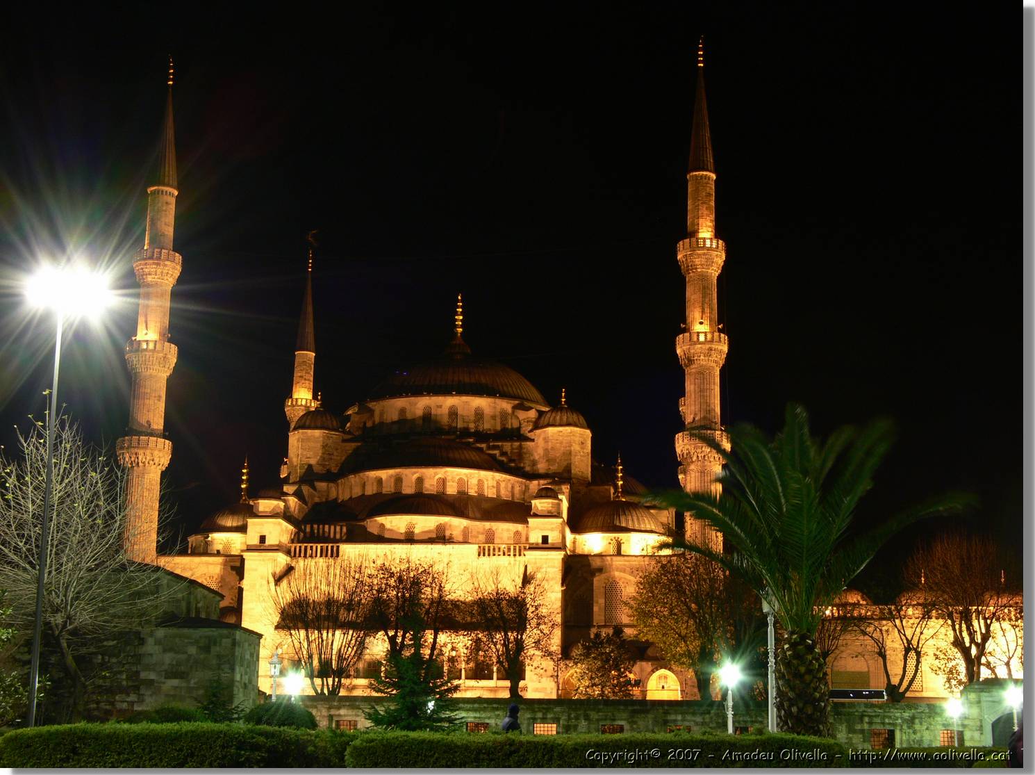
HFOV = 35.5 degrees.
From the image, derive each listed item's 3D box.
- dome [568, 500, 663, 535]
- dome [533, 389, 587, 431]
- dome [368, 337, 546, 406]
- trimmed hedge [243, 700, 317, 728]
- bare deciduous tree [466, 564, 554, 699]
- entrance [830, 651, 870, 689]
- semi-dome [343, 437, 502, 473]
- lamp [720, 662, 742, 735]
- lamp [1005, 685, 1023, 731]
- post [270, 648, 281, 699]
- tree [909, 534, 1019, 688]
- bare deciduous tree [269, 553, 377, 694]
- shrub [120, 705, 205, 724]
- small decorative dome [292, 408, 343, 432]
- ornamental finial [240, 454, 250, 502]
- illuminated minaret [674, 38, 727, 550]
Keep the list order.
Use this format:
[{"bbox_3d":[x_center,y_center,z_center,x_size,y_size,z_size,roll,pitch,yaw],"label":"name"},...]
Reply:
[{"bbox_3d":[10.656,13.761,169.427,10.600,4.400,10.600,-1,-14,6],"label":"dome"},{"bbox_3d":[5.293,2.637,188.979,6.700,5.081,6.700,-1,-14,6],"label":"dome"},{"bbox_3d":[-7.544,-1.967,206.387,23.200,9.124,23.200,-1,-14,6],"label":"dome"},{"bbox_3d":[-5.480,8.015,37.146,1.800,1.647,1.750,-1,-14,6],"label":"trimmed hedge"},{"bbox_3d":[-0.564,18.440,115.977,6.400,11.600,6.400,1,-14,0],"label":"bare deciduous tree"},{"bbox_3d":[32.962,28.152,160.125,4.032,4.060,1.000,-1,-14,6],"label":"entrance"},{"bbox_3d":[-8.400,6.962,172.184,20.000,6.000,10.500,-1,-14,6],"label":"semi-dome"},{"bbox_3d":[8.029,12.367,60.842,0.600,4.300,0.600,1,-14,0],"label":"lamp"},{"bbox_3d":[23.602,16.161,76.441,0.580,4.300,0.580,1,-14,0],"label":"lamp"},{"bbox_3d":[-10.065,12.976,66.809,0.550,4.300,0.550,1,-14,0],"label":"post"},{"bbox_3d":[30.977,16.711,111.367,7.900,13.400,7.900,1,-14,0],"label":"tree"},{"bbox_3d":[-15.318,19.267,127.058,8.500,12.392,8.000,-1,-14,6],"label":"bare deciduous tree"},{"bbox_3d":[-9.066,8.820,41.054,2.200,1.500,1.900,1,-14,0],"label":"shrub"},{"bbox_3d":[-23.451,3.884,191.580,6.200,3.066,6.200,-1,-14,6],"label":"small decorative dome"},{"bbox_3d":[-30.936,10.332,183.737,0.950,5.453,0.950,-1,-14,6],"label":"ornamental finial"},{"bbox_3d":[18.107,-1.393,157.386,5.600,71.000,5.600,-1,-14,6],"label":"illuminated minaret"}]

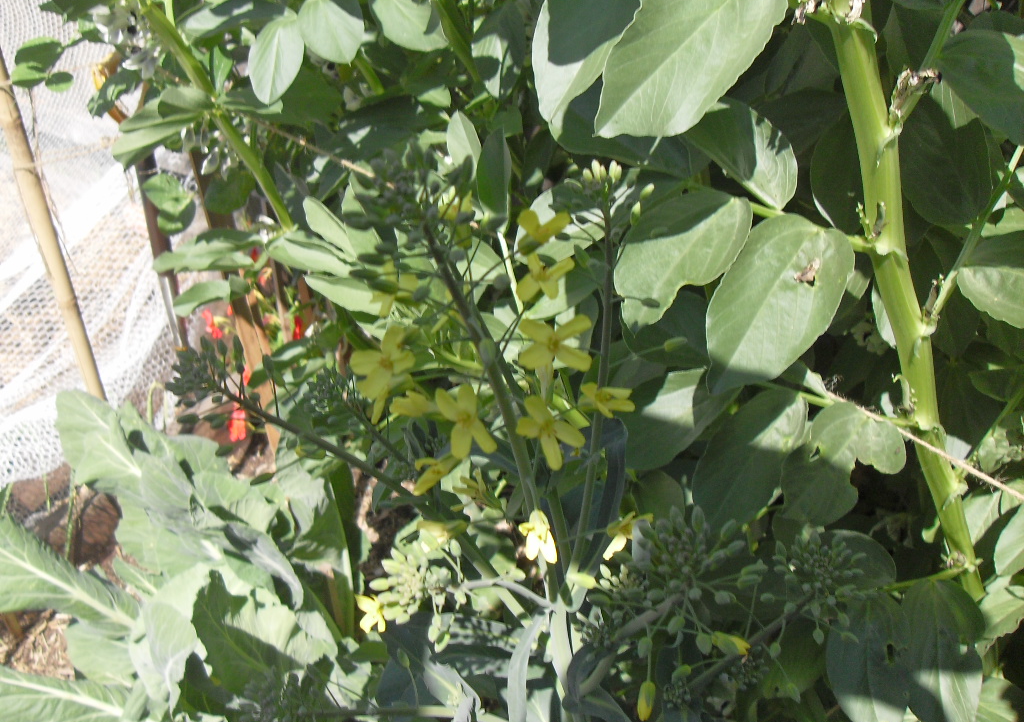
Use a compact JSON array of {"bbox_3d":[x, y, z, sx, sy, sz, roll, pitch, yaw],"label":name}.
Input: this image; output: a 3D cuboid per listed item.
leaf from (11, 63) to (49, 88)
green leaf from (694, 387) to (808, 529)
[{"bbox_3d":[-0.265,-0.157,0.600,0.021,0.006,0.017,3,54,9],"label":"leaf"},{"bbox_3d":[0.102,0.043,0.470,0.039,0.013,0.074,38,77,22],"label":"green leaf"}]

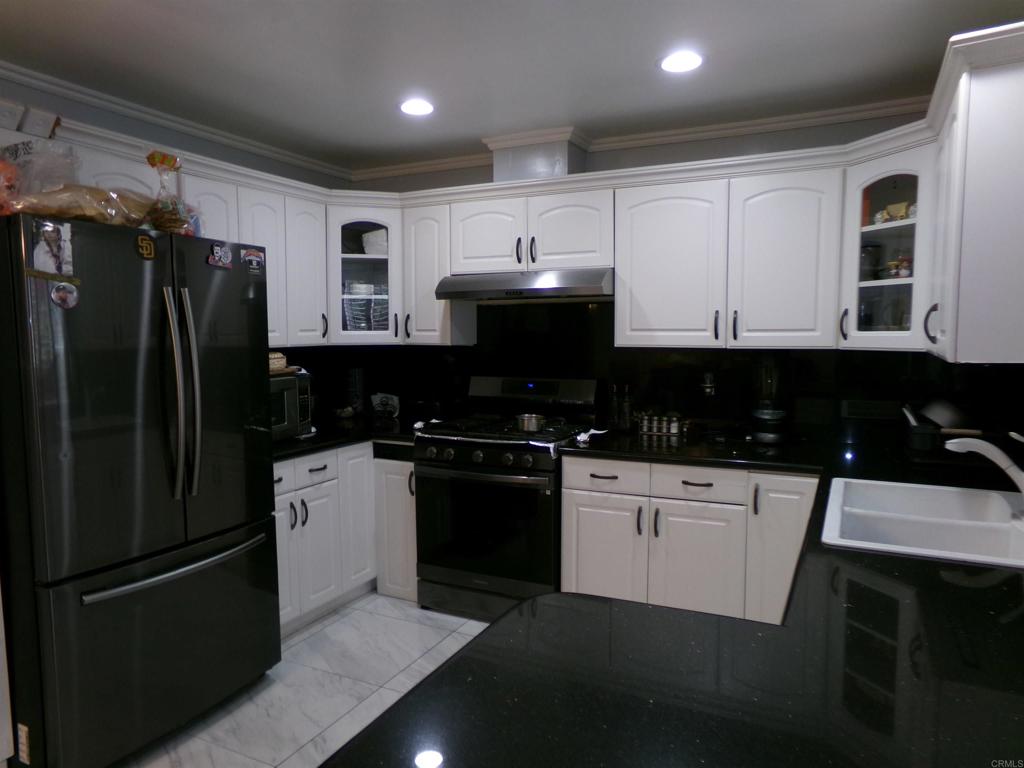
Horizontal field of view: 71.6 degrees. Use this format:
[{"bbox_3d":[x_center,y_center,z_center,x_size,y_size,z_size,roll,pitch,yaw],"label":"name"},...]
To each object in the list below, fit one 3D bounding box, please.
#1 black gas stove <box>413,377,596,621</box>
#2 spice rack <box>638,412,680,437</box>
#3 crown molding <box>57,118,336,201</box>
[{"bbox_3d":[-0.004,0.579,3.698,0.765,1.184,0.690,2,5,26],"label":"black gas stove"},{"bbox_3d":[0.768,0.208,3.662,0.192,0.108,0.082,2,5,26],"label":"spice rack"},{"bbox_3d":[-1.304,-0.954,3.184,0.060,0.066,1.530,2,5,26],"label":"crown molding"}]

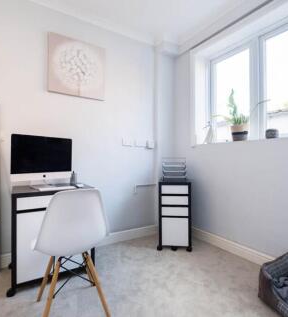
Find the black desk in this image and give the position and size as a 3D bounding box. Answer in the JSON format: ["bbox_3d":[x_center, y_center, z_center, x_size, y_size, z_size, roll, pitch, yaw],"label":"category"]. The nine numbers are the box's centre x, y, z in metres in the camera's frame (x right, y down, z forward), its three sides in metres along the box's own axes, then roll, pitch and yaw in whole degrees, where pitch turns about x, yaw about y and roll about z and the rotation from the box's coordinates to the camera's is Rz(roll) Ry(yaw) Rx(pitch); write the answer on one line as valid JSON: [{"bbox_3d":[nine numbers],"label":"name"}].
[{"bbox_3d":[-0.829,0.638,1.823,0.620,0.750,0.490,0,0,-31],"label":"black desk"}]

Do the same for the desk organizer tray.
[{"bbox_3d":[0.362,0.127,2.409,0.260,0.280,0.320,0,0,5],"label":"desk organizer tray"}]

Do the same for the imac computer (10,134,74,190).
[{"bbox_3d":[-0.910,0.038,1.788,0.170,0.450,0.528,0,0,38],"label":"imac computer"}]

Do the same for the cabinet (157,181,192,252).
[{"bbox_3d":[0.362,0.642,2.419,0.350,0.750,0.500,0,0,5],"label":"cabinet"}]

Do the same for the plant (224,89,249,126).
[{"bbox_3d":[1.015,-0.558,2.178,0.170,0.377,0.190,0,0,-31],"label":"plant"}]

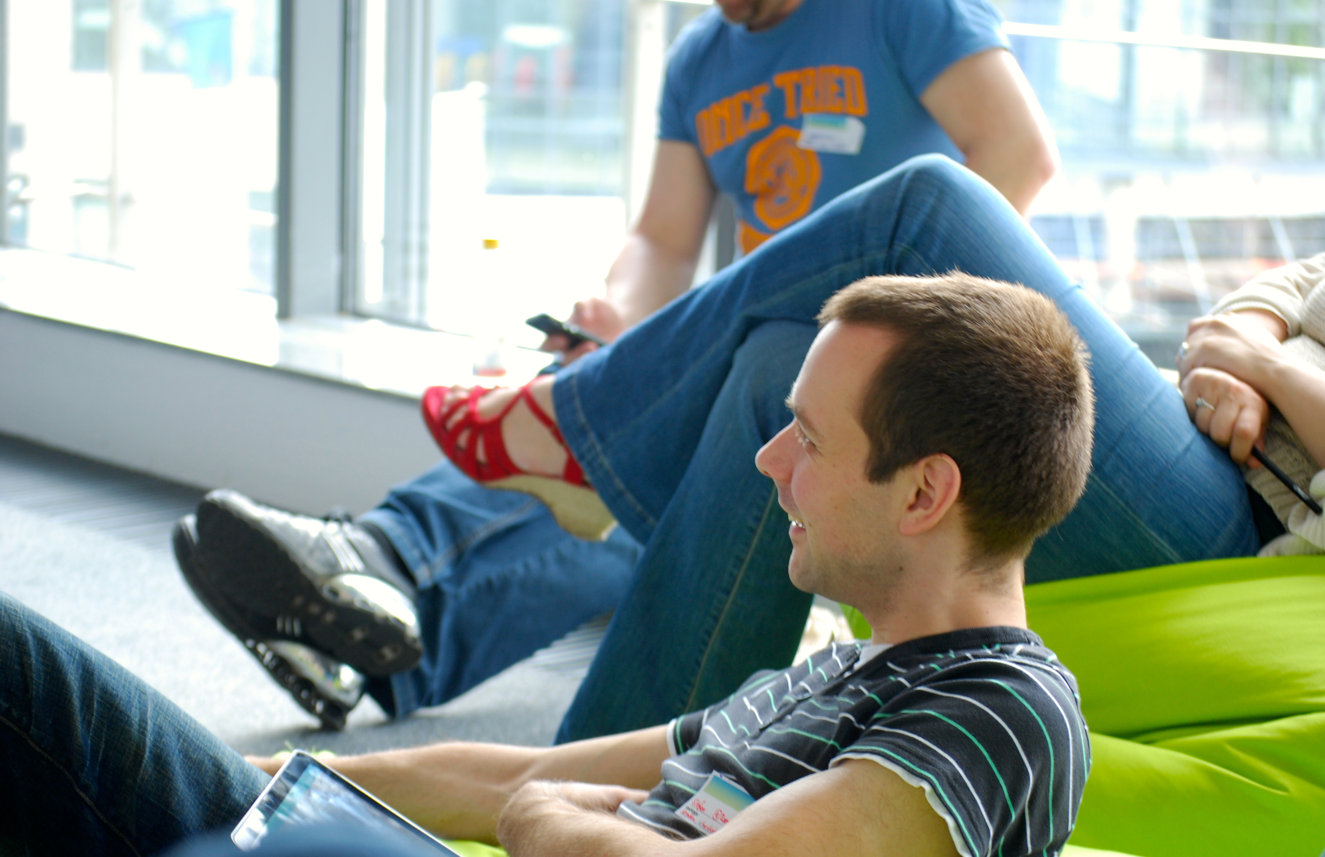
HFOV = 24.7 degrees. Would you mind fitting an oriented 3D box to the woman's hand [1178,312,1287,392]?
[{"bbox_3d":[0.530,-0.069,2.810,0.105,0.075,0.080,-5,19,21],"label":"woman's hand"}]

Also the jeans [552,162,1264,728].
[{"bbox_3d":[0.243,0.074,3.000,0.750,0.660,0.400,5,10,18],"label":"jeans"}]

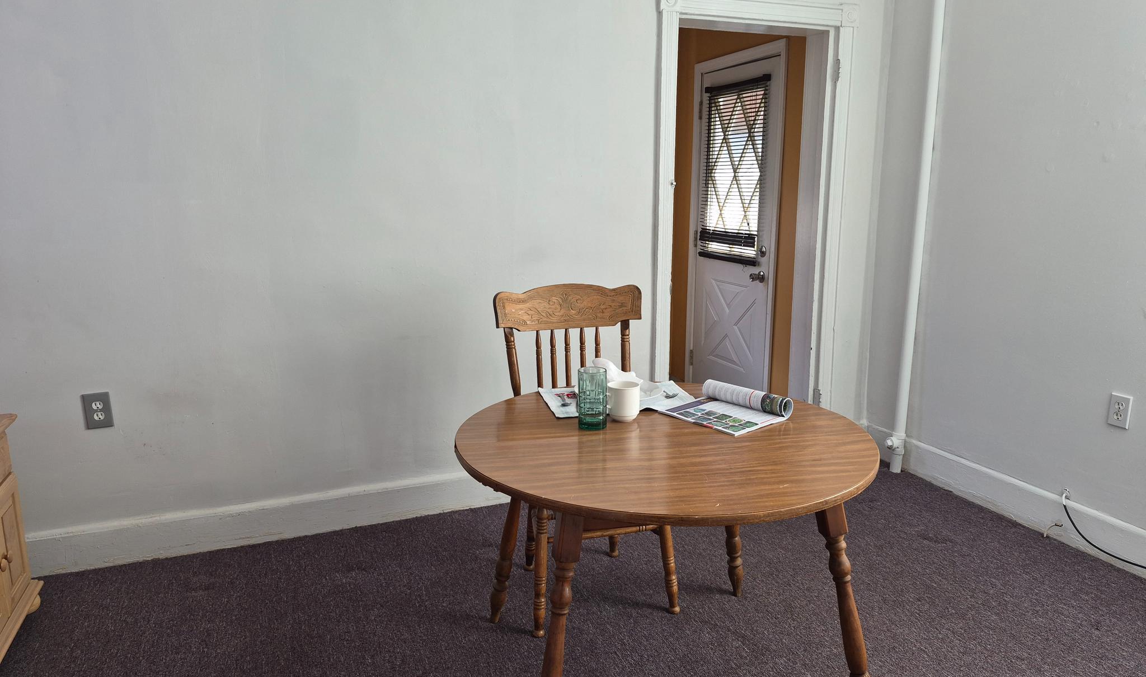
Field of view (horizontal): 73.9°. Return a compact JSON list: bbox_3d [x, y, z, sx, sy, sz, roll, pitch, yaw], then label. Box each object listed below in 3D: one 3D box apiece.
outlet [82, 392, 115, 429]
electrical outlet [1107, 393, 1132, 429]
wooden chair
[{"bbox_3d":[-1.672,0.254,2.679,0.081,0.124,0.011,-5,12,-20],"label":"outlet"},{"bbox_3d":[1.935,0.257,2.695,0.010,0.115,0.071,-5,12,-20],"label":"electrical outlet"},{"bbox_3d":[0.053,0.355,2.507,0.535,1.030,0.510,-4,12,-16],"label":"wooden chair"}]

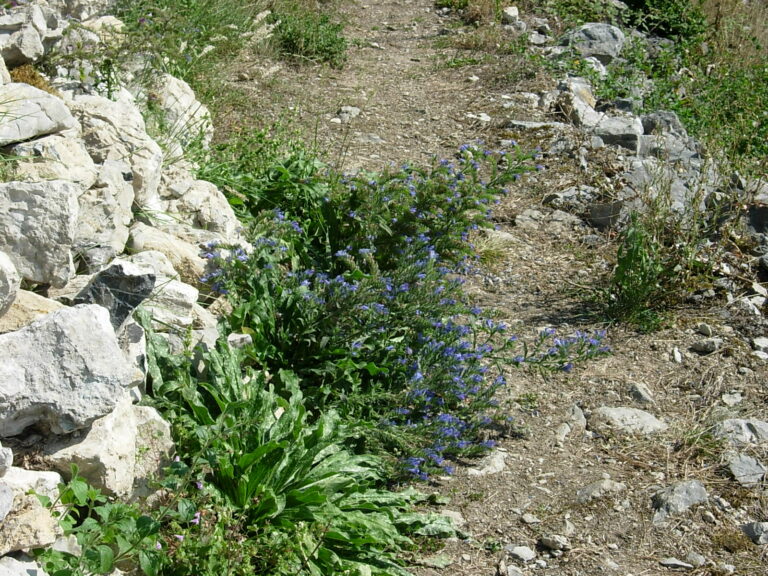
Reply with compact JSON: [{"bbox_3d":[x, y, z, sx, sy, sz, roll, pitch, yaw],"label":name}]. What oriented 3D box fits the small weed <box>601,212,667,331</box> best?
[{"bbox_3d":[0.520,-0.034,3.329,0.140,0.262,0.135,0,23,0],"label":"small weed"}]

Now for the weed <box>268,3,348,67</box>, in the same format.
[{"bbox_3d":[-0.250,-0.835,5.281,0.265,0.210,0.240,0,23,0],"label":"weed"}]

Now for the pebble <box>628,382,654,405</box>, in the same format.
[{"bbox_3d":[0.493,0.202,3.058,0.050,0.038,0.043,0,23,0],"label":"pebble"}]

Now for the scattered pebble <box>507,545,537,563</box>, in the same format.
[{"bbox_3d":[0.220,0.424,2.554,0.047,0.023,0.037,0,23,0],"label":"scattered pebble"}]

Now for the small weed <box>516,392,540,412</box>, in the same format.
[{"bbox_3d":[0.274,0.217,3.031,0.045,0.031,0.043,0,23,0],"label":"small weed"}]

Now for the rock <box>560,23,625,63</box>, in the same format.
[{"bbox_3d":[0.665,-0.780,5.093,0.205,0.135,0.170,0,23,0],"label":"rock"}]

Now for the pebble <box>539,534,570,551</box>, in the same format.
[{"bbox_3d":[0.276,0.412,2.585,0.050,0.022,0.034,0,23,0],"label":"pebble"}]

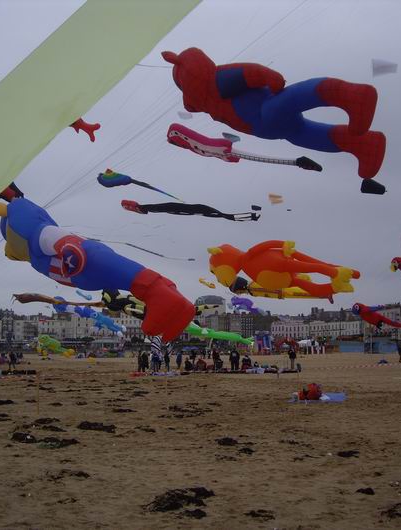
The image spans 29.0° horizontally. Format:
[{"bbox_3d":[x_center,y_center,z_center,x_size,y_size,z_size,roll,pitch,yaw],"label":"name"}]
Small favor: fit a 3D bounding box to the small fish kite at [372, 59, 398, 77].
[{"bbox_3d":[14.227,-15.271,60.000,2.000,1.200,1.300,0,-6,0],"label":"small fish kite"}]

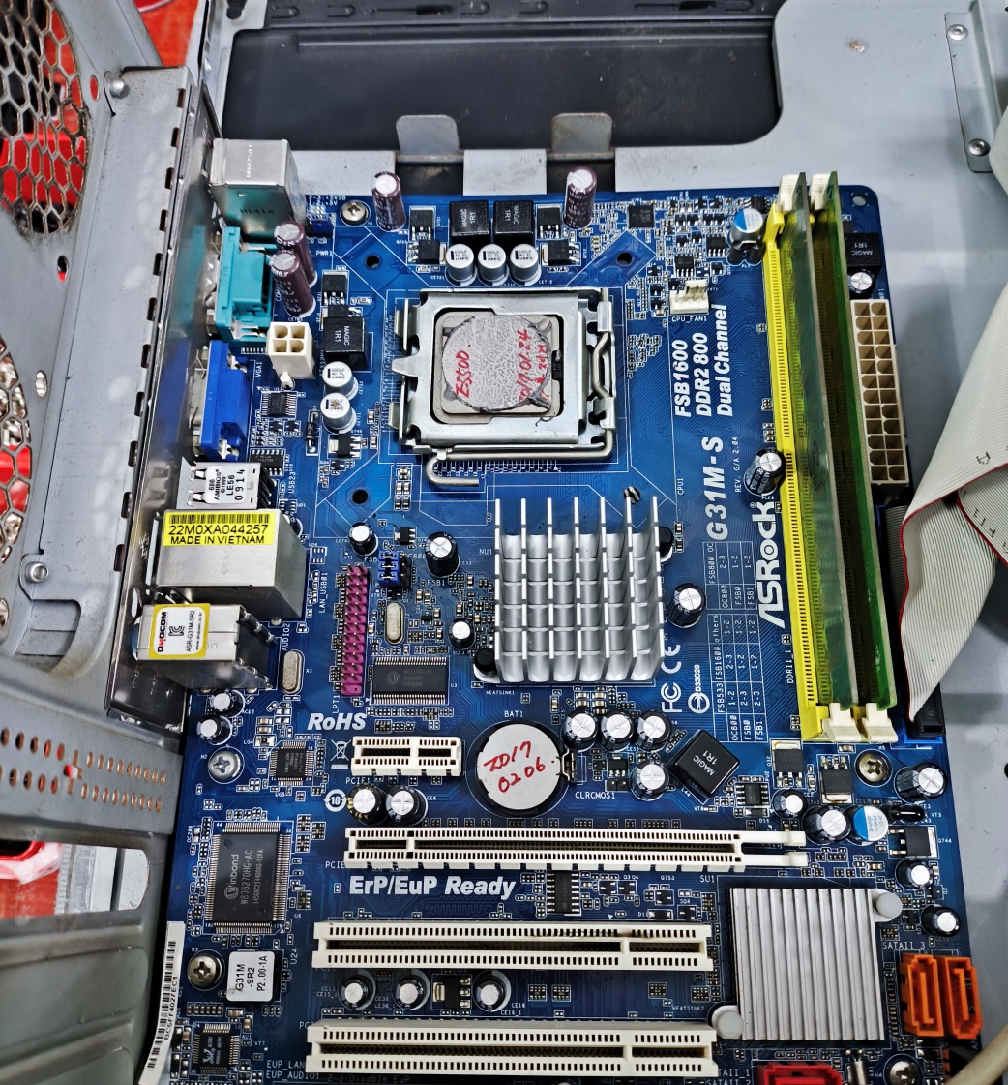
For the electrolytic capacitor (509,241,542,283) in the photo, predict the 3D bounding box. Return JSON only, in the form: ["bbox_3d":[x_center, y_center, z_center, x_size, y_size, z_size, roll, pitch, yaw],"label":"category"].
[{"bbox_3d":[0.006,-0.078,0.271,0.008,0.008,0.008,0,72,1],"label":"electrolytic capacitor"}]

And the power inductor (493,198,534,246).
[{"bbox_3d":[0.003,-0.092,0.277,0.011,0.005,0.011,0,72,1],"label":"power inductor"}]

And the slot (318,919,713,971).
[{"bbox_3d":[0.002,0.089,0.214,0.085,0.014,0.009,0,72,1],"label":"slot"}]

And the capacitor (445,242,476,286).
[{"bbox_3d":[-0.012,-0.078,0.272,0.008,0.008,0.008,0,72,3],"label":"capacitor"}]

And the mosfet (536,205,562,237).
[{"bbox_3d":[0.013,-0.093,0.279,0.007,0.002,0.010,0,72,1],"label":"mosfet"}]

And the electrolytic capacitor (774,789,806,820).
[{"bbox_3d":[0.067,0.061,0.228,0.006,0.007,0.006,0,72,1],"label":"electrolytic capacitor"}]

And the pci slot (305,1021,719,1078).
[{"bbox_3d":[0.002,0.108,0.208,0.085,0.014,0.009,0,72,1],"label":"pci slot"}]

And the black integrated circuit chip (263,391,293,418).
[{"bbox_3d":[-0.061,-0.037,0.263,0.008,0.002,0.007,0,72,1],"label":"black integrated circuit chip"}]

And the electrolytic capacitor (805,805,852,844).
[{"bbox_3d":[0.074,0.065,0.222,0.008,0.011,0.008,0,72,1],"label":"electrolytic capacitor"}]

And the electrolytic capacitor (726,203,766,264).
[{"bbox_3d":[0.068,-0.088,0.272,0.008,0.009,0.008,0,72,1],"label":"electrolytic capacitor"}]

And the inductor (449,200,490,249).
[{"bbox_3d":[-0.010,-0.090,0.277,0.011,0.009,0.011,0,73,1],"label":"inductor"}]

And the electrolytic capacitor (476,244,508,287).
[{"bbox_3d":[-0.003,-0.078,0.274,0.008,0.008,0.008,0,73,1],"label":"electrolytic capacitor"}]

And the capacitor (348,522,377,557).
[{"bbox_3d":[-0.036,-0.001,0.247,0.006,0.008,0.006,0,72,1],"label":"capacitor"}]

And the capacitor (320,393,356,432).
[{"bbox_3d":[-0.045,-0.035,0.261,0.008,0.008,0.008,0,73,1],"label":"capacitor"}]

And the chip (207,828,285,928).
[{"bbox_3d":[-0.059,0.078,0.225,0.018,0.003,0.024,0,72,1],"label":"chip"}]

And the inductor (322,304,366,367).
[{"bbox_3d":[-0.043,-0.055,0.267,0.011,0.008,0.010,0,72,1],"label":"inductor"}]

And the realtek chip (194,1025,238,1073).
[{"bbox_3d":[-0.064,0.112,0.215,0.009,0.002,0.009,0,72,1],"label":"realtek chip"}]

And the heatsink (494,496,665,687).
[{"bbox_3d":[0.017,0.012,0.231,0.038,0.025,0.038,0,72,1],"label":"heatsink"}]

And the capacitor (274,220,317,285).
[{"bbox_3d":[-0.058,-0.080,0.269,0.008,0.019,0.008,0,72,1],"label":"capacitor"}]

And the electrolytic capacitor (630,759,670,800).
[{"bbox_3d":[0.034,0.055,0.226,0.008,0.011,0.008,0,72,1],"label":"electrolytic capacitor"}]

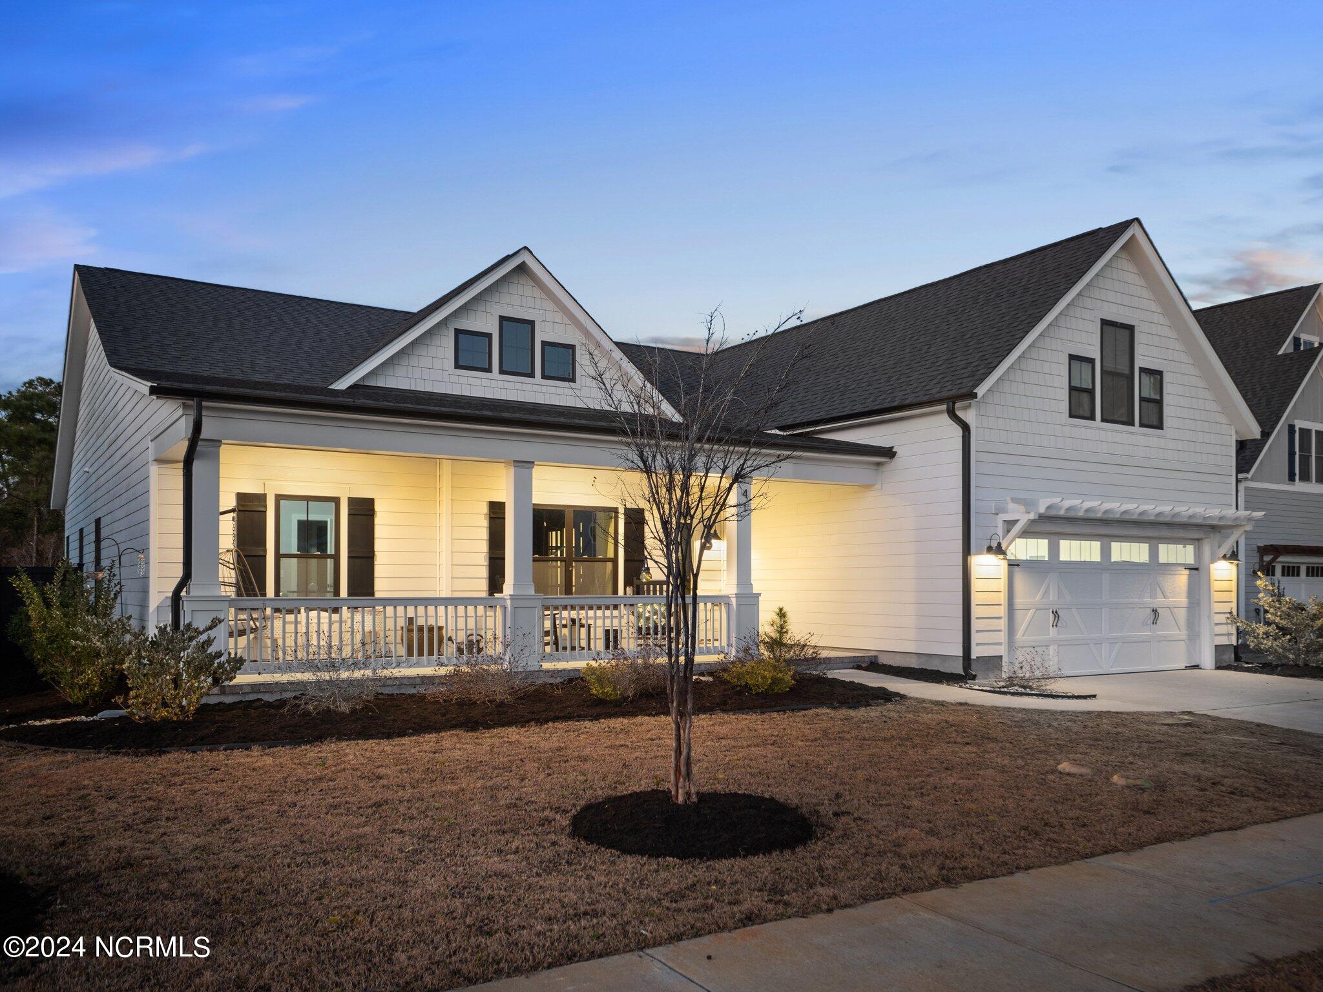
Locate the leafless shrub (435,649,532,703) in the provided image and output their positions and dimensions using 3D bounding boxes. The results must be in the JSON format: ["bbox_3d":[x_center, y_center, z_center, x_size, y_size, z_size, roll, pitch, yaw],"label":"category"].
[{"bbox_3d":[-2.111,2.142,11.800,1.120,0.660,1.000,0,-2,0],"label":"leafless shrub"}]

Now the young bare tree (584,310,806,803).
[{"bbox_3d":[0.233,0.423,6.900,1.540,3.420,1.500,0,-2,0],"label":"young bare tree"}]

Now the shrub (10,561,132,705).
[{"bbox_3d":[-6.474,1.502,10.900,1.300,1.580,1.200,0,-2,0],"label":"shrub"}]

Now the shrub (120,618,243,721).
[{"bbox_3d":[-4.735,1.718,9.800,1.180,1.030,1.100,0,-2,0],"label":"shrub"}]

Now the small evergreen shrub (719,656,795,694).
[{"bbox_3d":[1.244,2.339,13.000,0.980,0.510,0.850,0,-2,0],"label":"small evergreen shrub"}]

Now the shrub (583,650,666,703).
[{"bbox_3d":[-0.447,2.203,12.100,1.000,0.650,0.850,0,-2,0],"label":"shrub"}]

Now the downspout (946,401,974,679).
[{"bbox_3d":[4.366,0.641,14.500,0.400,4.000,0.200,1,-3,-30],"label":"downspout"}]

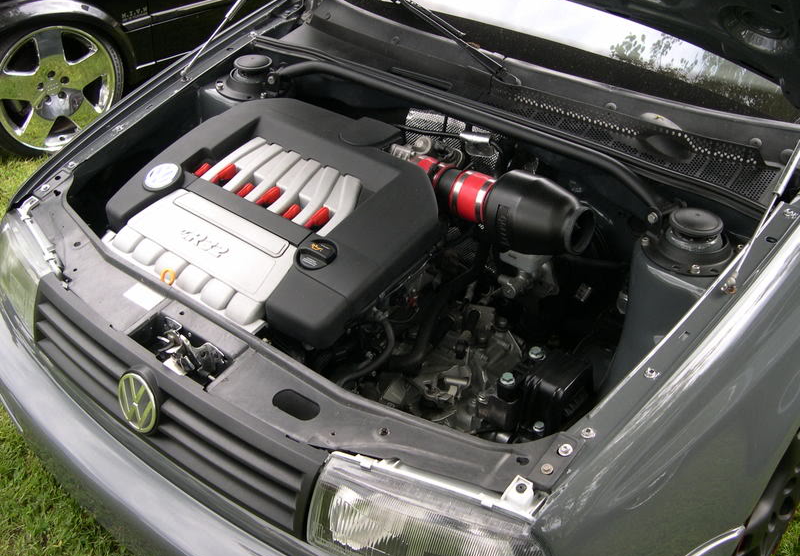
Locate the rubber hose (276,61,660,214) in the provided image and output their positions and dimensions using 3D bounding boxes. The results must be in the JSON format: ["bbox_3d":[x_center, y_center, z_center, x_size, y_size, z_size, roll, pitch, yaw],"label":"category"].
[{"bbox_3d":[0.089,-0.322,1.810,0.970,0.068,0.062,26,41,32],"label":"rubber hose"}]

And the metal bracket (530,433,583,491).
[{"bbox_3d":[0.213,0.251,1.213,0.040,0.012,0.085,26,54,32],"label":"metal bracket"}]

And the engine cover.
[{"bbox_3d":[-0.239,-0.149,1.777,0.652,0.130,0.517,26,54,32],"label":"engine cover"}]

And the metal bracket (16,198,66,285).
[{"bbox_3d":[-0.697,-0.086,1.733,0.057,0.037,0.295,-20,39,-27],"label":"metal bracket"}]

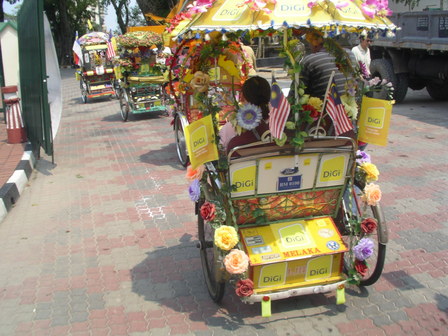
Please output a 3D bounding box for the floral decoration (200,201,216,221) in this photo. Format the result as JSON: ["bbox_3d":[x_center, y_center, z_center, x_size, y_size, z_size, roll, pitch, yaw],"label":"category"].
[{"bbox_3d":[-0.089,0.245,2.758,0.097,0.112,0.075,2,15,12],"label":"floral decoration"}]

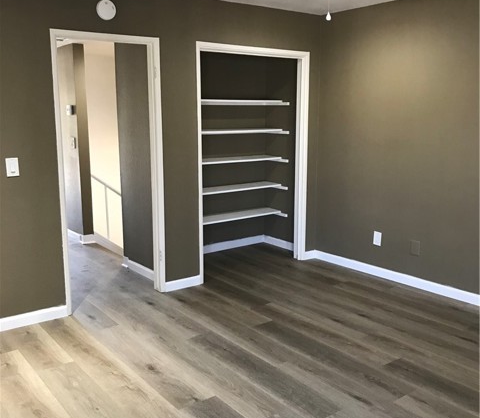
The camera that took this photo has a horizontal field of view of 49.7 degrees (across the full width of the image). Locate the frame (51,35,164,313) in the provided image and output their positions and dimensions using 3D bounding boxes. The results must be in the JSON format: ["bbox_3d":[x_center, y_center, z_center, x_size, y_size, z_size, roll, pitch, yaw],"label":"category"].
[{"bbox_3d":[-1.003,-0.269,4.044,0.846,2.090,0.140,-8,13,-36],"label":"frame"}]

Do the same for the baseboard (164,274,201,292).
[{"bbox_3d":[-0.488,0.658,4.531,0.345,0.088,0.016,-8,13,-36],"label":"baseboard"}]

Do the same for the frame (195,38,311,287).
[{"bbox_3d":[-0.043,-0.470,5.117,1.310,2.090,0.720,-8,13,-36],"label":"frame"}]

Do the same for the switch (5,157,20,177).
[{"bbox_3d":[-1.553,-0.283,3.543,0.078,0.124,0.012,-8,13,-36],"label":"switch"}]

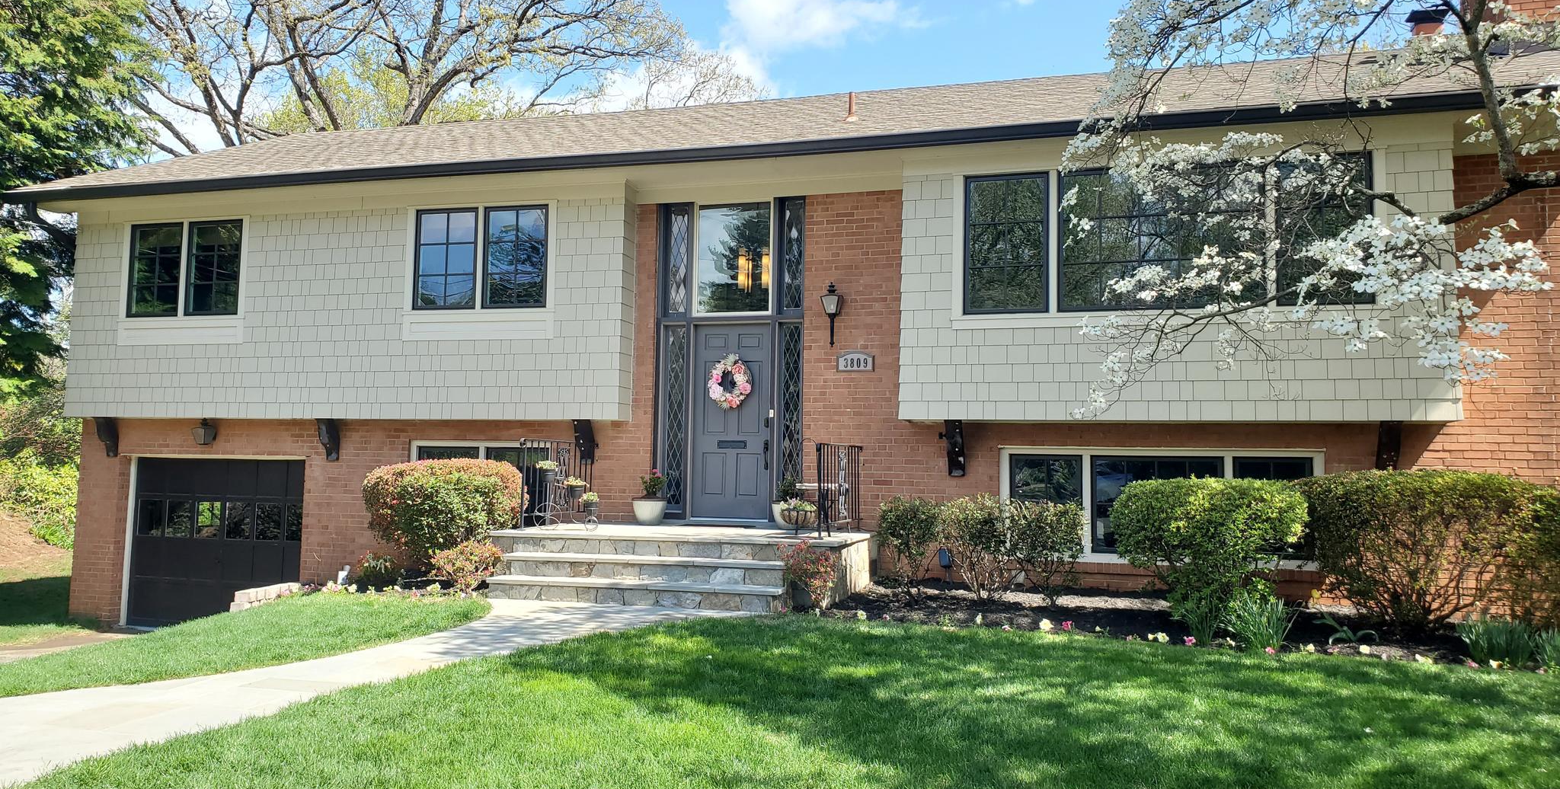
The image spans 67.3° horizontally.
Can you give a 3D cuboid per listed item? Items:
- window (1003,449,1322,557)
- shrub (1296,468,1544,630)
[{"bbox_3d":[3.498,1.036,10.878,2.849,1.060,0.120,0,-5,16],"label":"window"},{"bbox_3d":[5.215,1.269,9.649,1.750,1.300,1.100,0,-5,16],"label":"shrub"}]

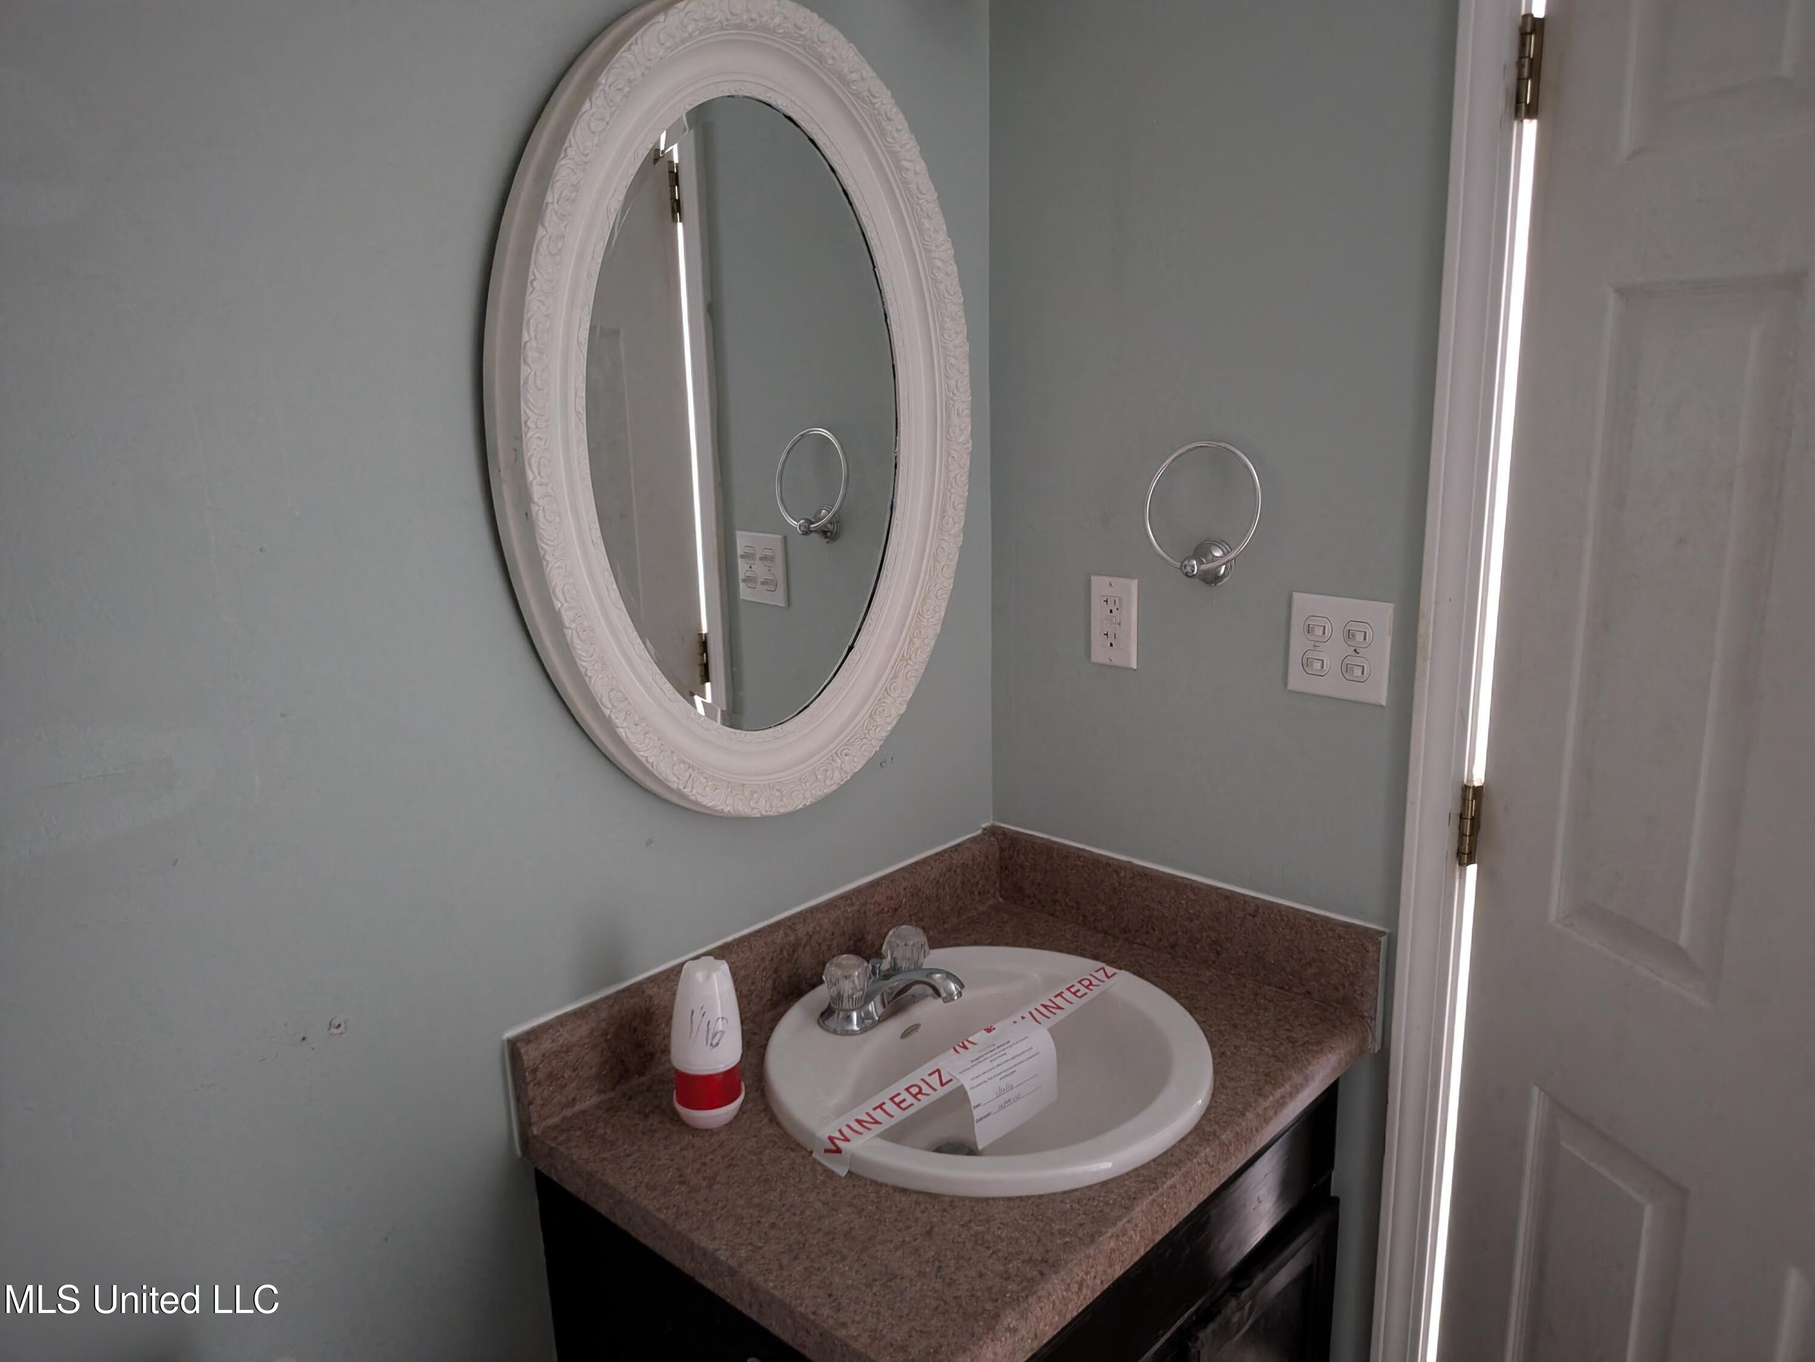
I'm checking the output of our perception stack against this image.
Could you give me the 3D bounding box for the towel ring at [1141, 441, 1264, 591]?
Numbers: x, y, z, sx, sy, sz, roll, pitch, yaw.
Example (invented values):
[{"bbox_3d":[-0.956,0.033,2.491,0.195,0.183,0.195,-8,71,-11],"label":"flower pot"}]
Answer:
[{"bbox_3d":[0.345,-0.191,1.464,0.150,0.172,0.068,10,17,42],"label":"towel ring"}]

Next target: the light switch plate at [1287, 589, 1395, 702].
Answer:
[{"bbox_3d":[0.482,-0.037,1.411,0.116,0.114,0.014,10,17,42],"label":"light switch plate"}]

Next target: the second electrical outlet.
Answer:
[{"bbox_3d":[0.264,-0.076,1.612,0.070,0.114,0.009,10,17,42],"label":"second electrical outlet"}]

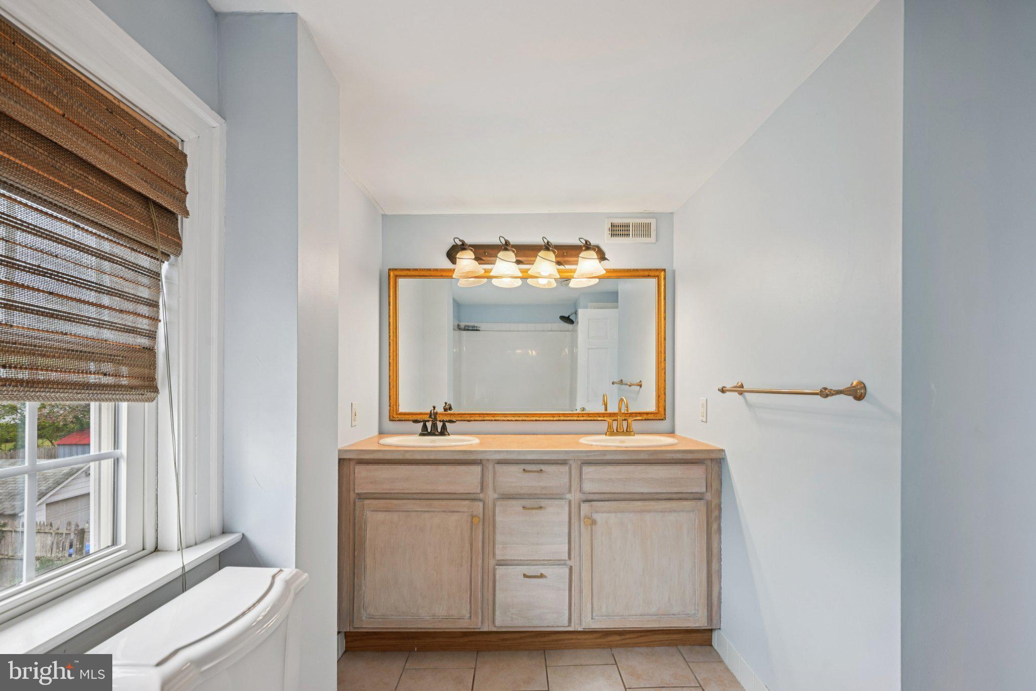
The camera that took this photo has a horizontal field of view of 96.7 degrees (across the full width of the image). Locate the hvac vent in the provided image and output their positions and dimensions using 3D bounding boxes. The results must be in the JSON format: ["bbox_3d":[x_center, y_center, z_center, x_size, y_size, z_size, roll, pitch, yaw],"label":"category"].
[{"bbox_3d":[0.639,-0.646,2.594,0.286,0.138,0.020,0,-2,0],"label":"hvac vent"}]

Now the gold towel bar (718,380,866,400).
[{"bbox_3d":[0.842,0.146,1.521,0.093,0.056,0.706,0,-5,0],"label":"gold towel bar"}]

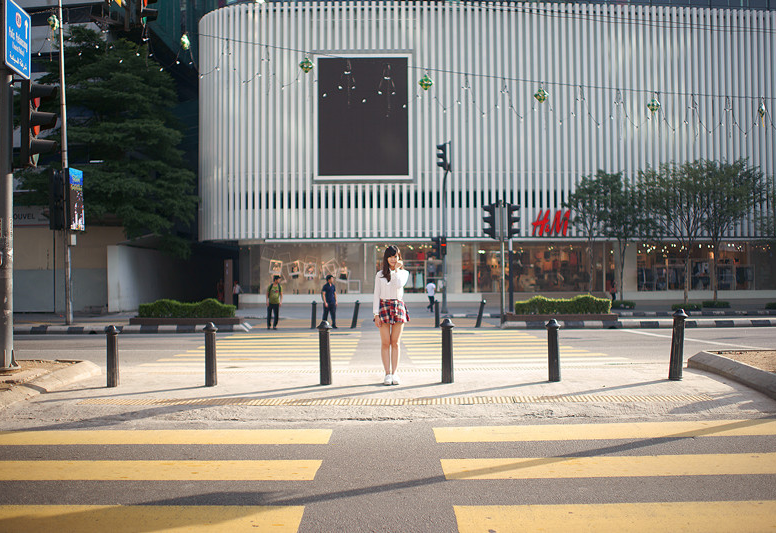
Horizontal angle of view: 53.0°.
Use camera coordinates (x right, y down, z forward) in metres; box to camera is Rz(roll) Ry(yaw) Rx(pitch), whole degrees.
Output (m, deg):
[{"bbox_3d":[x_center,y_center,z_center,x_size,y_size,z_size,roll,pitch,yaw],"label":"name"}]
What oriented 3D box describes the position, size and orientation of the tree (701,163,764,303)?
[{"bbox_3d":[18.686,-1.958,42.300,3.700,7.833,3.600,0,-1,-4],"label":"tree"}]

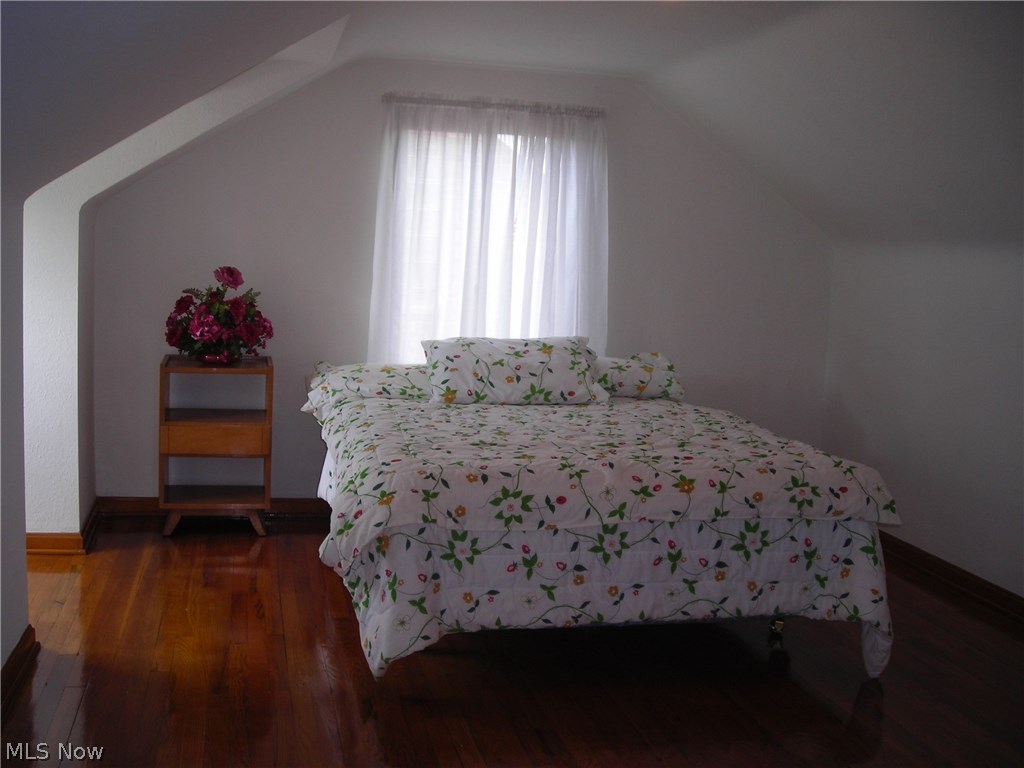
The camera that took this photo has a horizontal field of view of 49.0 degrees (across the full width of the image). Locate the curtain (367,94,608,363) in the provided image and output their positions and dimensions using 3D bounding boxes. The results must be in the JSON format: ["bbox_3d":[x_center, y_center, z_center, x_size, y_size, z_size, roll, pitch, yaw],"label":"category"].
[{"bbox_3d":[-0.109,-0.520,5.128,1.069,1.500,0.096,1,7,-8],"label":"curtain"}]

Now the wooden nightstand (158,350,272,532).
[{"bbox_3d":[-1.283,0.264,4.933,0.457,0.749,0.305,1,7,-8],"label":"wooden nightstand"}]

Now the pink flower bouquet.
[{"bbox_3d":[-1.266,-0.289,4.866,0.429,0.415,0.346,1,7,-8],"label":"pink flower bouquet"}]

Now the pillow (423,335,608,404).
[{"bbox_3d":[0.012,-0.049,4.692,0.710,0.140,0.400,1,45,-11],"label":"pillow"}]

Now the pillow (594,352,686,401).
[{"bbox_3d":[0.451,-0.045,5.050,0.634,0.169,0.435,1,7,-11],"label":"pillow"}]

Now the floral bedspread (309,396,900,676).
[{"bbox_3d":[0.151,0.419,4.240,1.696,0.723,1.958,1,7,-11],"label":"floral bedspread"}]

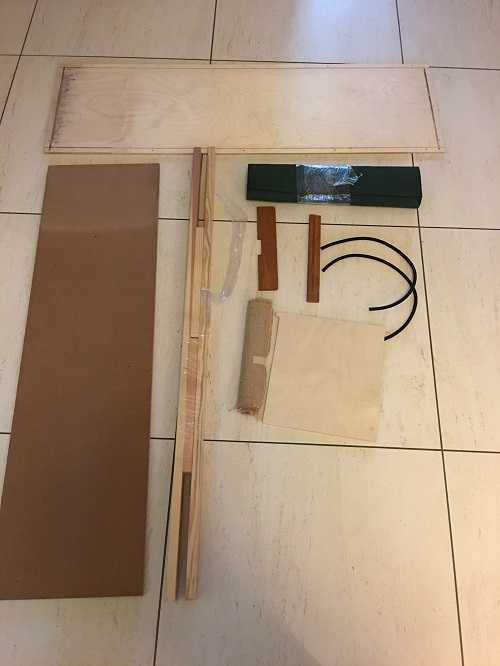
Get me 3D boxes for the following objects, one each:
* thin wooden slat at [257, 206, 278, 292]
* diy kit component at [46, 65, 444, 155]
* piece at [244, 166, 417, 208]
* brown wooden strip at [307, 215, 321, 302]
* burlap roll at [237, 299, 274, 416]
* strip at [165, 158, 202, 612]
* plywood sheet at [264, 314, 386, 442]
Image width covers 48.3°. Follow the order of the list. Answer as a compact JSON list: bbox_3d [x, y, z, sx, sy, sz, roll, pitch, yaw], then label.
[{"bbox_3d":[0.046,-0.224,1.468,0.049,0.008,0.254,0,66,0],"label":"thin wooden slat"},{"bbox_3d":[-0.016,-0.668,1.661,1.142,0.011,0.350,0,66,0],"label":"diy kit component"},{"bbox_3d":[0.230,-0.406,1.532,0.471,0.040,0.099,2,66,1],"label":"piece"},{"bbox_3d":[0.167,-0.195,1.453,0.030,0.012,0.260,4,66,1],"label":"brown wooden strip"},{"bbox_3d":[0.015,0.047,1.325,0.057,0.050,0.273,5,66,2],"label":"burlap roll"},{"bbox_3d":[-0.151,0.009,1.349,0.020,0.028,1.150,0,66,0],"label":"strip"},{"bbox_3d":[0.179,0.098,1.327,0.264,0.006,0.286,8,66,3],"label":"plywood sheet"}]

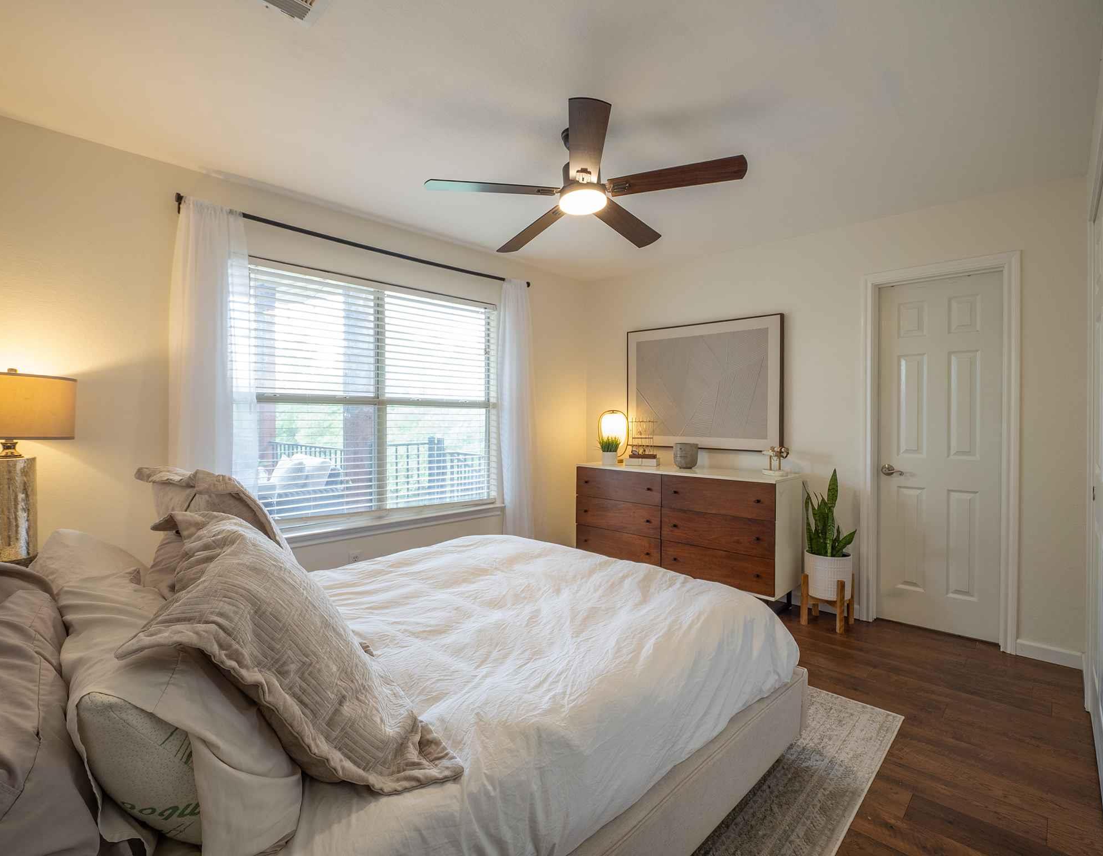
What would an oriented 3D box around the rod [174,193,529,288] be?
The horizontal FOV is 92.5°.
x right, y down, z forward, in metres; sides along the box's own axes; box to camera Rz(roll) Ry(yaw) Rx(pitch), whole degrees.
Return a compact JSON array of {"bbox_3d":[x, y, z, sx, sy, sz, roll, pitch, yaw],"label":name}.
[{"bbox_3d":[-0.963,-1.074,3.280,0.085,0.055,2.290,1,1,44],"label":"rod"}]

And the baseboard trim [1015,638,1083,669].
[{"bbox_3d":[2.515,1.148,2.669,0.250,0.083,0.016,1,1,44],"label":"baseboard trim"}]

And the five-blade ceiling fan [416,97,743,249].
[{"bbox_3d":[0.135,-1.093,2.241,1.270,0.315,1.270,1,1,44],"label":"five-blade ceiling fan"}]

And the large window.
[{"bbox_3d":[-1.044,-0.162,3.334,0.065,1.460,1.750,1,1,44],"label":"large window"}]

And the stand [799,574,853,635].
[{"bbox_3d":[1.664,1.030,3.177,0.245,0.305,0.245,1,1,44],"label":"stand"}]

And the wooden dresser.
[{"bbox_3d":[0.922,0.741,3.843,1.570,0.865,0.450,1,1,44],"label":"wooden dresser"}]

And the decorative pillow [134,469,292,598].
[{"bbox_3d":[-0.948,0.362,1.544,0.700,0.570,0.190,1,34,44],"label":"decorative pillow"}]

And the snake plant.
[{"bbox_3d":[1.662,0.518,3.168,0.270,0.540,0.250,1,1,44],"label":"snake plant"}]

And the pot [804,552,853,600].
[{"bbox_3d":[1.663,0.888,3.174,0.255,0.255,0.255,0,1,0],"label":"pot"}]

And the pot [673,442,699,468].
[{"bbox_3d":[0.988,0.213,3.884,0.177,0.175,0.177,0,1,0],"label":"pot"}]

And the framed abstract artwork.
[{"bbox_3d":[1.098,-0.314,3.985,1.255,0.940,0.045,1,1,44],"label":"framed abstract artwork"}]

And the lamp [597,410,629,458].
[{"bbox_3d":[0.511,0.075,4.354,0.265,0.425,0.195,0,1,25],"label":"lamp"}]

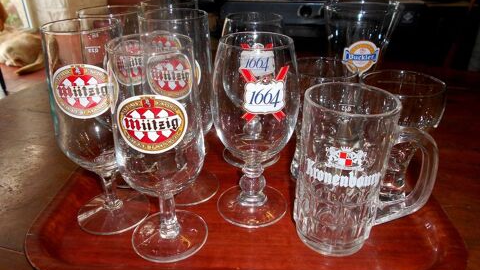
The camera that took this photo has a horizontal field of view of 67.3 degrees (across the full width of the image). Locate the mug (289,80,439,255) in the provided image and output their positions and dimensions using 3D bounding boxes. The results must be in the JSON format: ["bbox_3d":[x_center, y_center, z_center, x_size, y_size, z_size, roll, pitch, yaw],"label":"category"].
[{"bbox_3d":[0.099,0.030,0.286,0.107,0.125,0.070,5,28,8],"label":"mug"}]

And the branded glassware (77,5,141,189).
[{"bbox_3d":[-0.115,-0.035,0.360,0.068,0.172,0.068,-13,30,-24],"label":"branded glassware"}]

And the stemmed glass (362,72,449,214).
[{"bbox_3d":[0.142,0.006,0.342,0.068,0.118,0.068,12,30,22],"label":"stemmed glass"}]

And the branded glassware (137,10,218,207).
[{"bbox_3d":[-0.054,-0.023,0.336,0.068,0.172,0.068,-1,27,-3],"label":"branded glassware"}]

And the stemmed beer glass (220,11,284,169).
[{"bbox_3d":[0.014,-0.049,0.402,0.072,0.159,0.072,-1,27,-3],"label":"stemmed beer glass"}]

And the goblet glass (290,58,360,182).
[{"bbox_3d":[0.083,-0.016,0.384,0.068,0.118,0.068,6,28,12],"label":"goblet glass"}]

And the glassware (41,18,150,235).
[{"bbox_3d":[-0.115,-0.004,0.300,0.068,0.172,0.068,-6,28,-12],"label":"glassware"}]

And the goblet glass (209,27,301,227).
[{"bbox_3d":[0.012,-0.004,0.314,0.072,0.159,0.072,-4,28,-8],"label":"goblet glass"}]

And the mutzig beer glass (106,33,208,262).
[{"bbox_3d":[-0.059,0.013,0.275,0.068,0.165,0.068,-2,27,-5],"label":"mutzig beer glass"}]

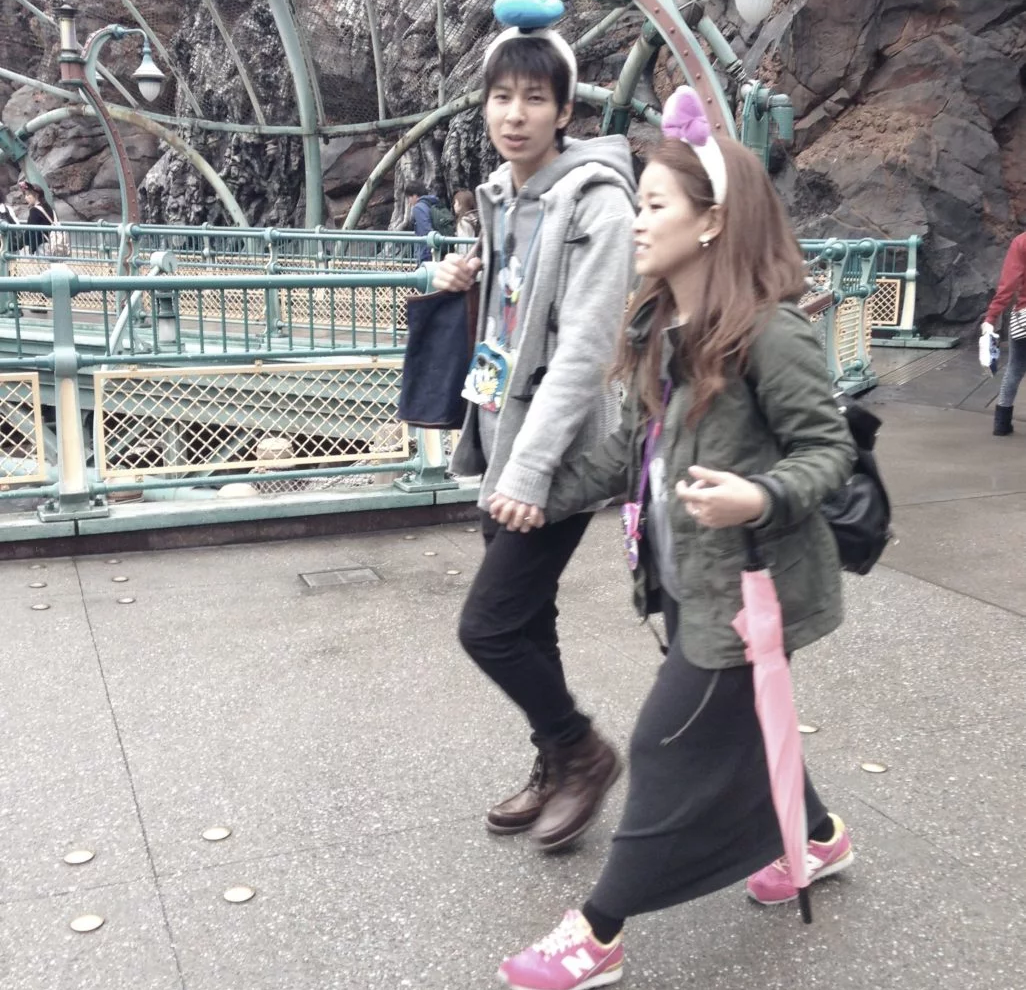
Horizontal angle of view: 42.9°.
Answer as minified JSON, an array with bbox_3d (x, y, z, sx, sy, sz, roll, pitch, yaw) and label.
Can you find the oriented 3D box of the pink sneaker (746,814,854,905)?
[{"bbox_3d":[0.596,0.764,2.744,0.255,0.120,0.097,-23,19,-17],"label":"pink sneaker"}]

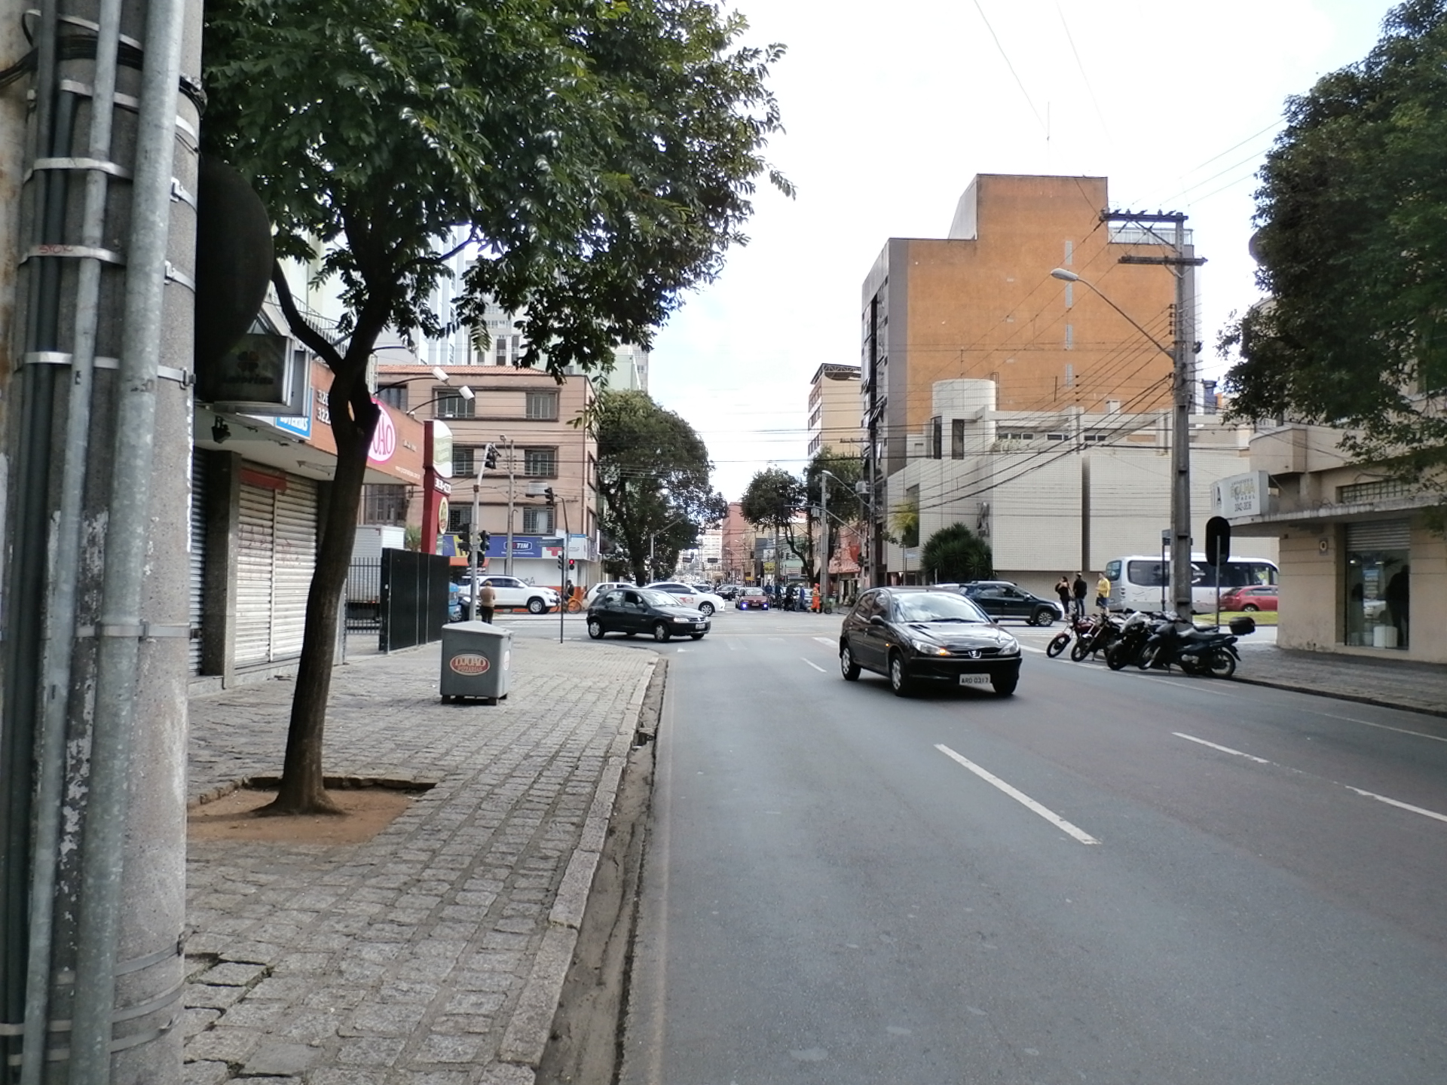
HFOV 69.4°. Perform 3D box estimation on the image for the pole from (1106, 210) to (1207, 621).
[{"bbox_3d":[8.677,-2.191,20.903,2.000,8.850,0.400,1,-2,0],"label":"pole"}]

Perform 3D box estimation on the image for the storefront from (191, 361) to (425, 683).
[{"bbox_3d":[-5.949,-0.087,15.112,1.800,4.150,5.300,1,-2,-2],"label":"storefront"}]

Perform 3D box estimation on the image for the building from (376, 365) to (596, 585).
[{"bbox_3d":[-13.668,-2.716,57.340,12.800,12.500,8.800,1,-2,1],"label":"building"}]

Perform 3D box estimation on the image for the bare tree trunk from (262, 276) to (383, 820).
[{"bbox_3d":[-2.799,-0.028,7.300,0.800,3.780,0.600,0,-2,-3],"label":"bare tree trunk"}]

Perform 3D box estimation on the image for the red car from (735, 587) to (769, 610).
[{"bbox_3d":[1.732,3.281,61.970,1.660,1.420,3.900,0,-2,-3],"label":"red car"}]

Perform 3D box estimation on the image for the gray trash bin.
[{"bbox_3d":[-2.947,1.437,12.403,0.670,0.930,0.610,1,-2,2],"label":"gray trash bin"}]

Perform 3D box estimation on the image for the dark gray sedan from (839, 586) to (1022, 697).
[{"bbox_3d":[2.864,1.364,14.960,1.670,1.440,3.840,1,-2,-9],"label":"dark gray sedan"}]

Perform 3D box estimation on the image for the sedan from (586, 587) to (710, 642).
[{"bbox_3d":[-2.044,1.975,28.744,3.760,1.430,1.630,-1,-3,38],"label":"sedan"}]

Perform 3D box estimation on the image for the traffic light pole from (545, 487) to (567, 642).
[{"bbox_3d":[-3.998,0.557,25.362,0.520,3.760,0.320,0,-2,-3],"label":"traffic light pole"}]

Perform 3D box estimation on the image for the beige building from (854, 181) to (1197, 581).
[{"bbox_3d":[21.348,-9.909,75.541,21.000,29.000,10.800,0,-2,-3],"label":"beige building"}]

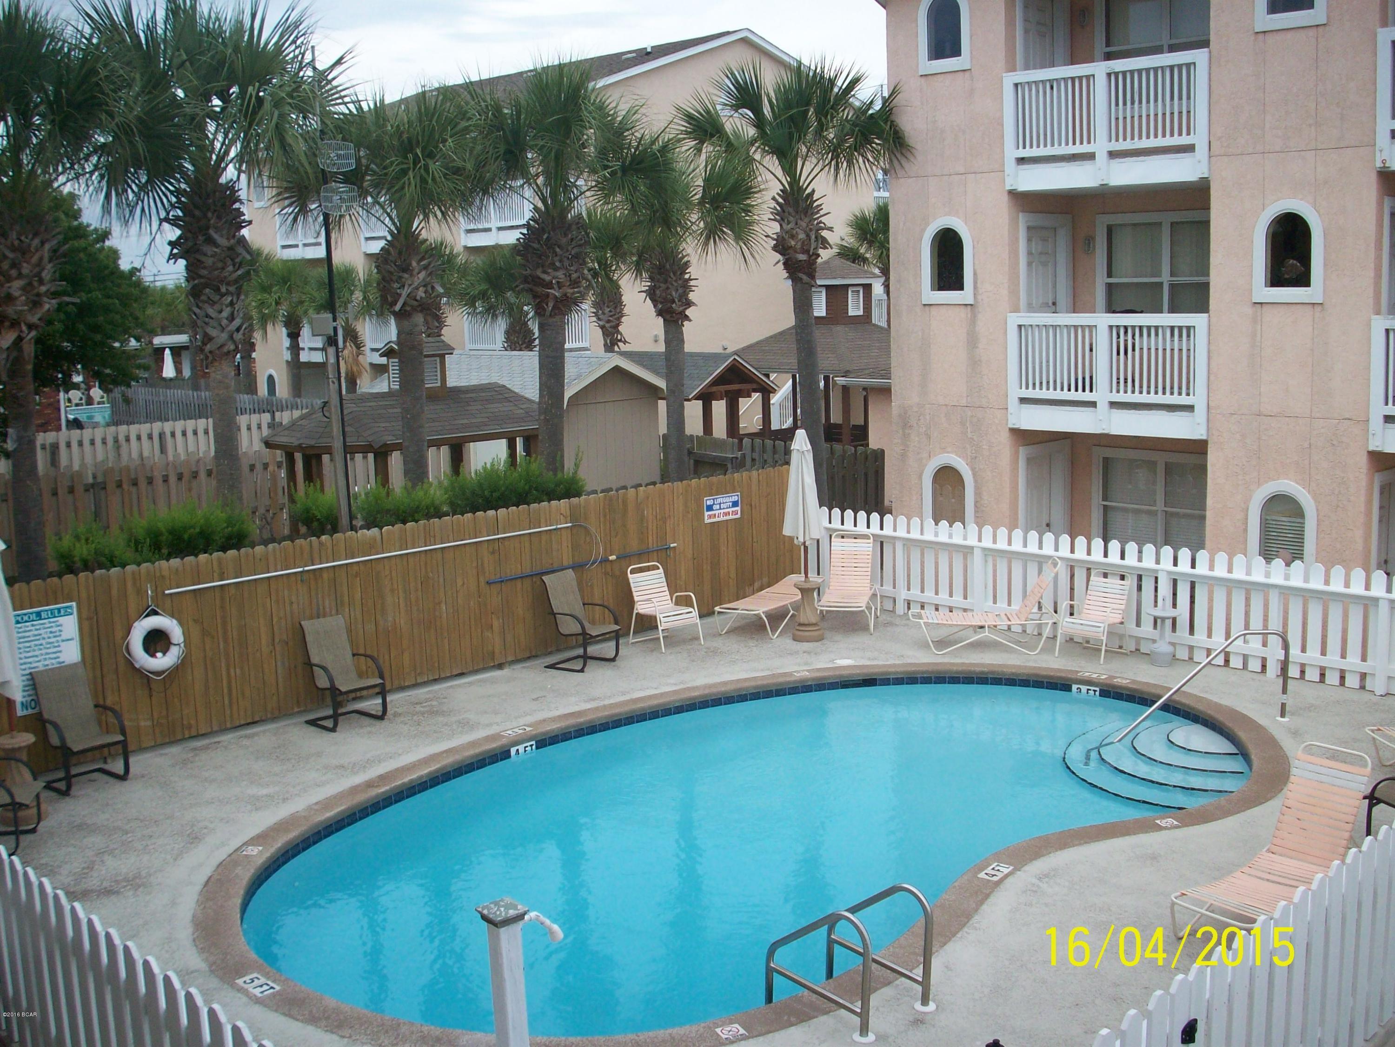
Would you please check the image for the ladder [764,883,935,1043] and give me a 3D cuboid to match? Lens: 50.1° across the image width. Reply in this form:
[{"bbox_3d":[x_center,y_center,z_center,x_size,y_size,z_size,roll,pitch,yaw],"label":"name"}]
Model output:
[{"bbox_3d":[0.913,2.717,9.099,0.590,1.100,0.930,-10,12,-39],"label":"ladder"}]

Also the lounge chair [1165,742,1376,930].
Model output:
[{"bbox_3d":[3.663,2.085,9.462,1.658,1.004,0.620,-10,12,-42],"label":"lounge chair"}]

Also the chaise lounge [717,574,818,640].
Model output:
[{"bbox_3d":[0.968,1.034,18.446,0.620,0.450,1.980,3,11,28],"label":"chaise lounge"}]

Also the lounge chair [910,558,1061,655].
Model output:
[{"bbox_3d":[3.252,0.910,16.897,1.639,1.015,0.620,-1,9,4],"label":"lounge chair"}]

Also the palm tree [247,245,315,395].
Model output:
[{"bbox_3d":[-10.941,-4.782,39.703,2.300,5.000,2.300,-2,10,0],"label":"palm tree"}]

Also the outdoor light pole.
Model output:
[{"bbox_3d":[-3.740,-1.673,16.088,0.420,6.860,0.440,-10,12,-41],"label":"outdoor light pole"}]

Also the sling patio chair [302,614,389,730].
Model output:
[{"bbox_3d":[-3.521,1.480,14.794,0.600,1.000,0.750,-11,13,-43],"label":"sling patio chair"}]

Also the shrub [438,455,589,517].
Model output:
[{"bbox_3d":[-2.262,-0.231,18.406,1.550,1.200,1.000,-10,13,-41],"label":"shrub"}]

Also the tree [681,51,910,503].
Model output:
[{"bbox_3d":[1.359,-2.940,21.112,3.300,6.900,3.300,-2,10,0],"label":"tree"}]

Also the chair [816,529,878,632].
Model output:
[{"bbox_3d":[1.850,0.737,18.265,0.620,1.009,1.649,0,9,11],"label":"chair"}]

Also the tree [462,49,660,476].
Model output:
[{"bbox_3d":[-1.727,-2.415,19.412,2.600,7.100,2.600,-2,9,0],"label":"tree"}]

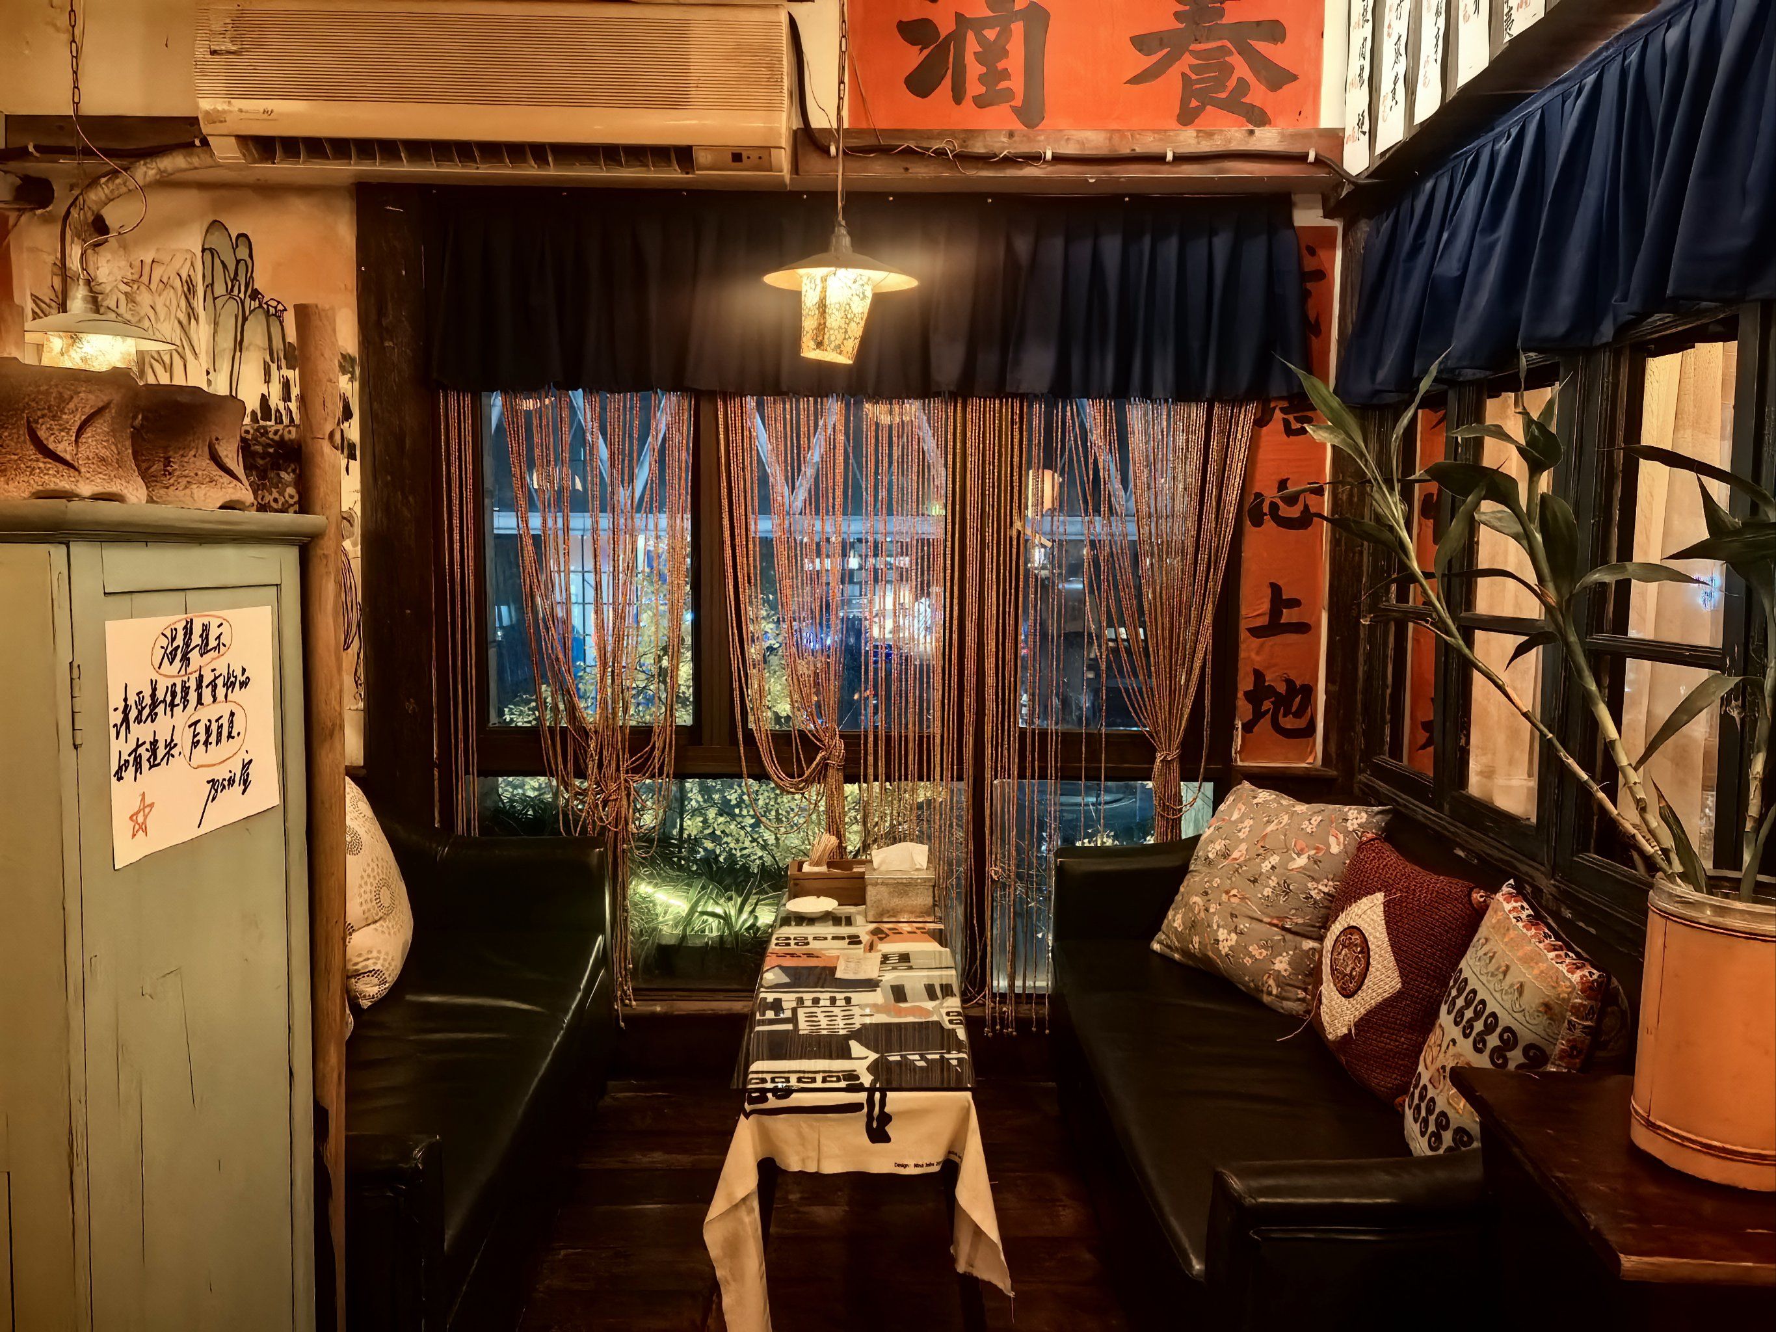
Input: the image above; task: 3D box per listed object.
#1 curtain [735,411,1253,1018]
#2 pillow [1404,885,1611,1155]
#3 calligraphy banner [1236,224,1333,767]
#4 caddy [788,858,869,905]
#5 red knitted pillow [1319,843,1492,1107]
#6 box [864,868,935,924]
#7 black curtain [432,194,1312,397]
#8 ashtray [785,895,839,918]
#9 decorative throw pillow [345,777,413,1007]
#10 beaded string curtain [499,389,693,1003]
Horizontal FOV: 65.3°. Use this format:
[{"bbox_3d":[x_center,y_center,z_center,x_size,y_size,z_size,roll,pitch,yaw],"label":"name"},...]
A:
[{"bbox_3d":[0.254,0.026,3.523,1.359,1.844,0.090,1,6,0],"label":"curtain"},{"bbox_3d":[0.972,0.574,2.192,0.130,0.410,0.370,26,6,-2],"label":"pillow"},{"bbox_3d":[1.025,-0.422,3.550,0.249,1.376,0.015,1,6,0],"label":"calligraphy banner"},{"bbox_3d":[-0.131,0.542,3.447,0.224,0.080,0.120,1,6,0],"label":"caddy"},{"bbox_3d":[0.974,0.584,2.645,0.140,0.400,0.380,22,1,-13],"label":"red knitted pillow"},{"bbox_3d":[0.031,0.543,3.320,0.163,0.107,0.130,1,6,0],"label":"box"},{"bbox_3d":[-0.051,-0.914,3.426,2.172,0.507,0.090,1,6,0],"label":"black curtain"},{"bbox_3d":[-0.180,0.581,3.289,0.123,0.032,0.123,1,6,0],"label":"ashtray"},{"bbox_3d":[-1.197,0.490,2.992,0.180,0.480,0.460,-19,2,13],"label":"decorative throw pillow"},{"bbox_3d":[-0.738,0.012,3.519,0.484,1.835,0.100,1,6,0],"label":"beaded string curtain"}]

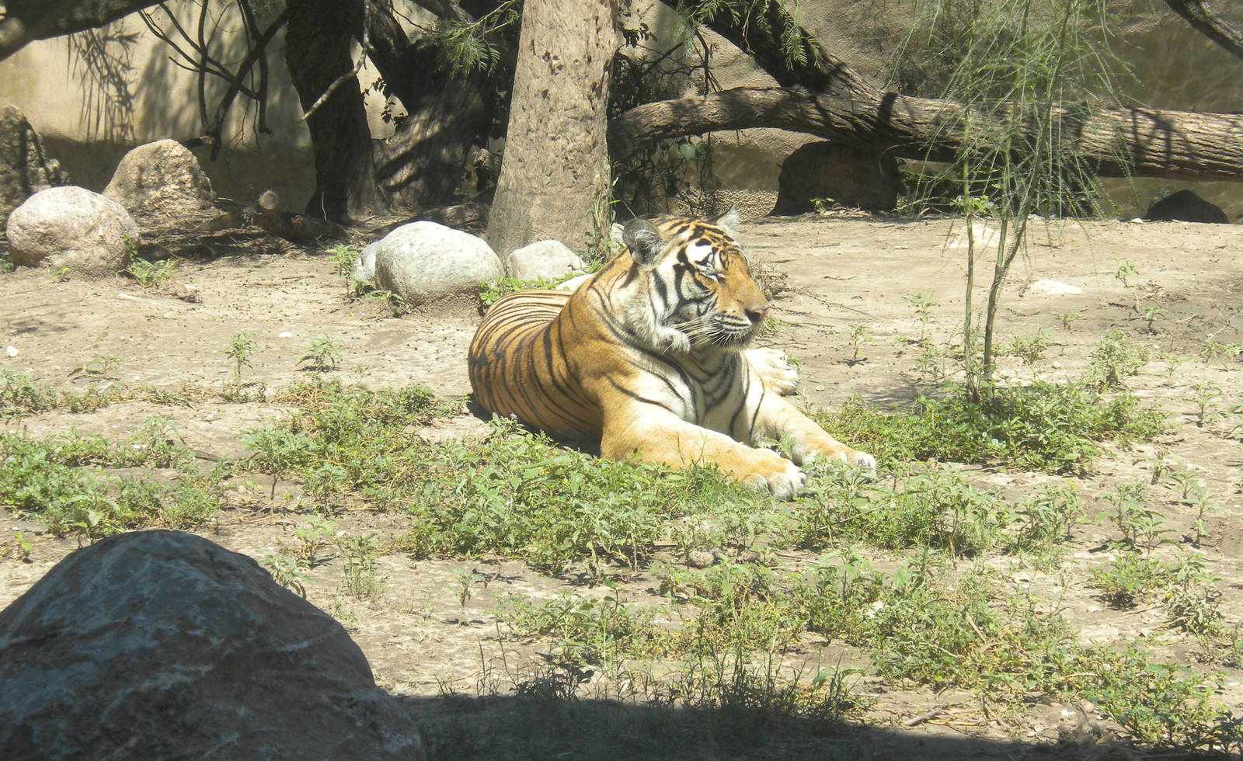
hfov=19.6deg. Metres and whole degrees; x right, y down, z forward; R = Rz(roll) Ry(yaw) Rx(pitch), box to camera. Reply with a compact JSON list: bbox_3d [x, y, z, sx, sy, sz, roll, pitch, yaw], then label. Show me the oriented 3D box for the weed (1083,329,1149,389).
[{"bbox_3d":[1.460,-0.062,10.615,0.190,0.176,0.171,0,10,0],"label":"weed"}]

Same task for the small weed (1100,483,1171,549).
[{"bbox_3d":[1.172,0.300,8.157,0.165,0.155,0.150,0,9,0],"label":"small weed"}]

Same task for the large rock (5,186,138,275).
[{"bbox_3d":[-1.999,-0.544,13.059,0.484,0.328,0.426,0,10,0],"label":"large rock"}]

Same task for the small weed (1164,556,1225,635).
[{"bbox_3d":[1.219,0.460,7.646,0.128,0.169,0.115,0,10,0],"label":"small weed"}]

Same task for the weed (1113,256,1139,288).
[{"bbox_3d":[1.774,-0.381,12.620,0.090,0.105,0.090,0,9,0],"label":"weed"}]

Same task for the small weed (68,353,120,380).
[{"bbox_3d":[-1.645,-0.050,11.198,0.161,0.068,0.129,0,11,0],"label":"small weed"}]

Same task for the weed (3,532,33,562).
[{"bbox_3d":[-1.496,0.408,8.896,0.072,0.064,0.058,0,11,0],"label":"weed"}]

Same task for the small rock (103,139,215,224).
[{"bbox_3d":[-1.839,-0.803,14.378,0.452,0.310,0.358,0,11,0],"label":"small rock"}]

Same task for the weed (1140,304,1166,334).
[{"bbox_3d":[1.771,-0.210,11.953,0.084,0.089,0.076,0,11,0],"label":"weed"}]

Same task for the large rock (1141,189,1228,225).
[{"bbox_3d":[2.308,-0.736,14.715,0.340,0.150,0.290,0,9,0],"label":"large rock"}]

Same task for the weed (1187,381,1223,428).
[{"bbox_3d":[1.624,0.068,10.006,0.105,0.129,0.095,0,10,0],"label":"weed"}]

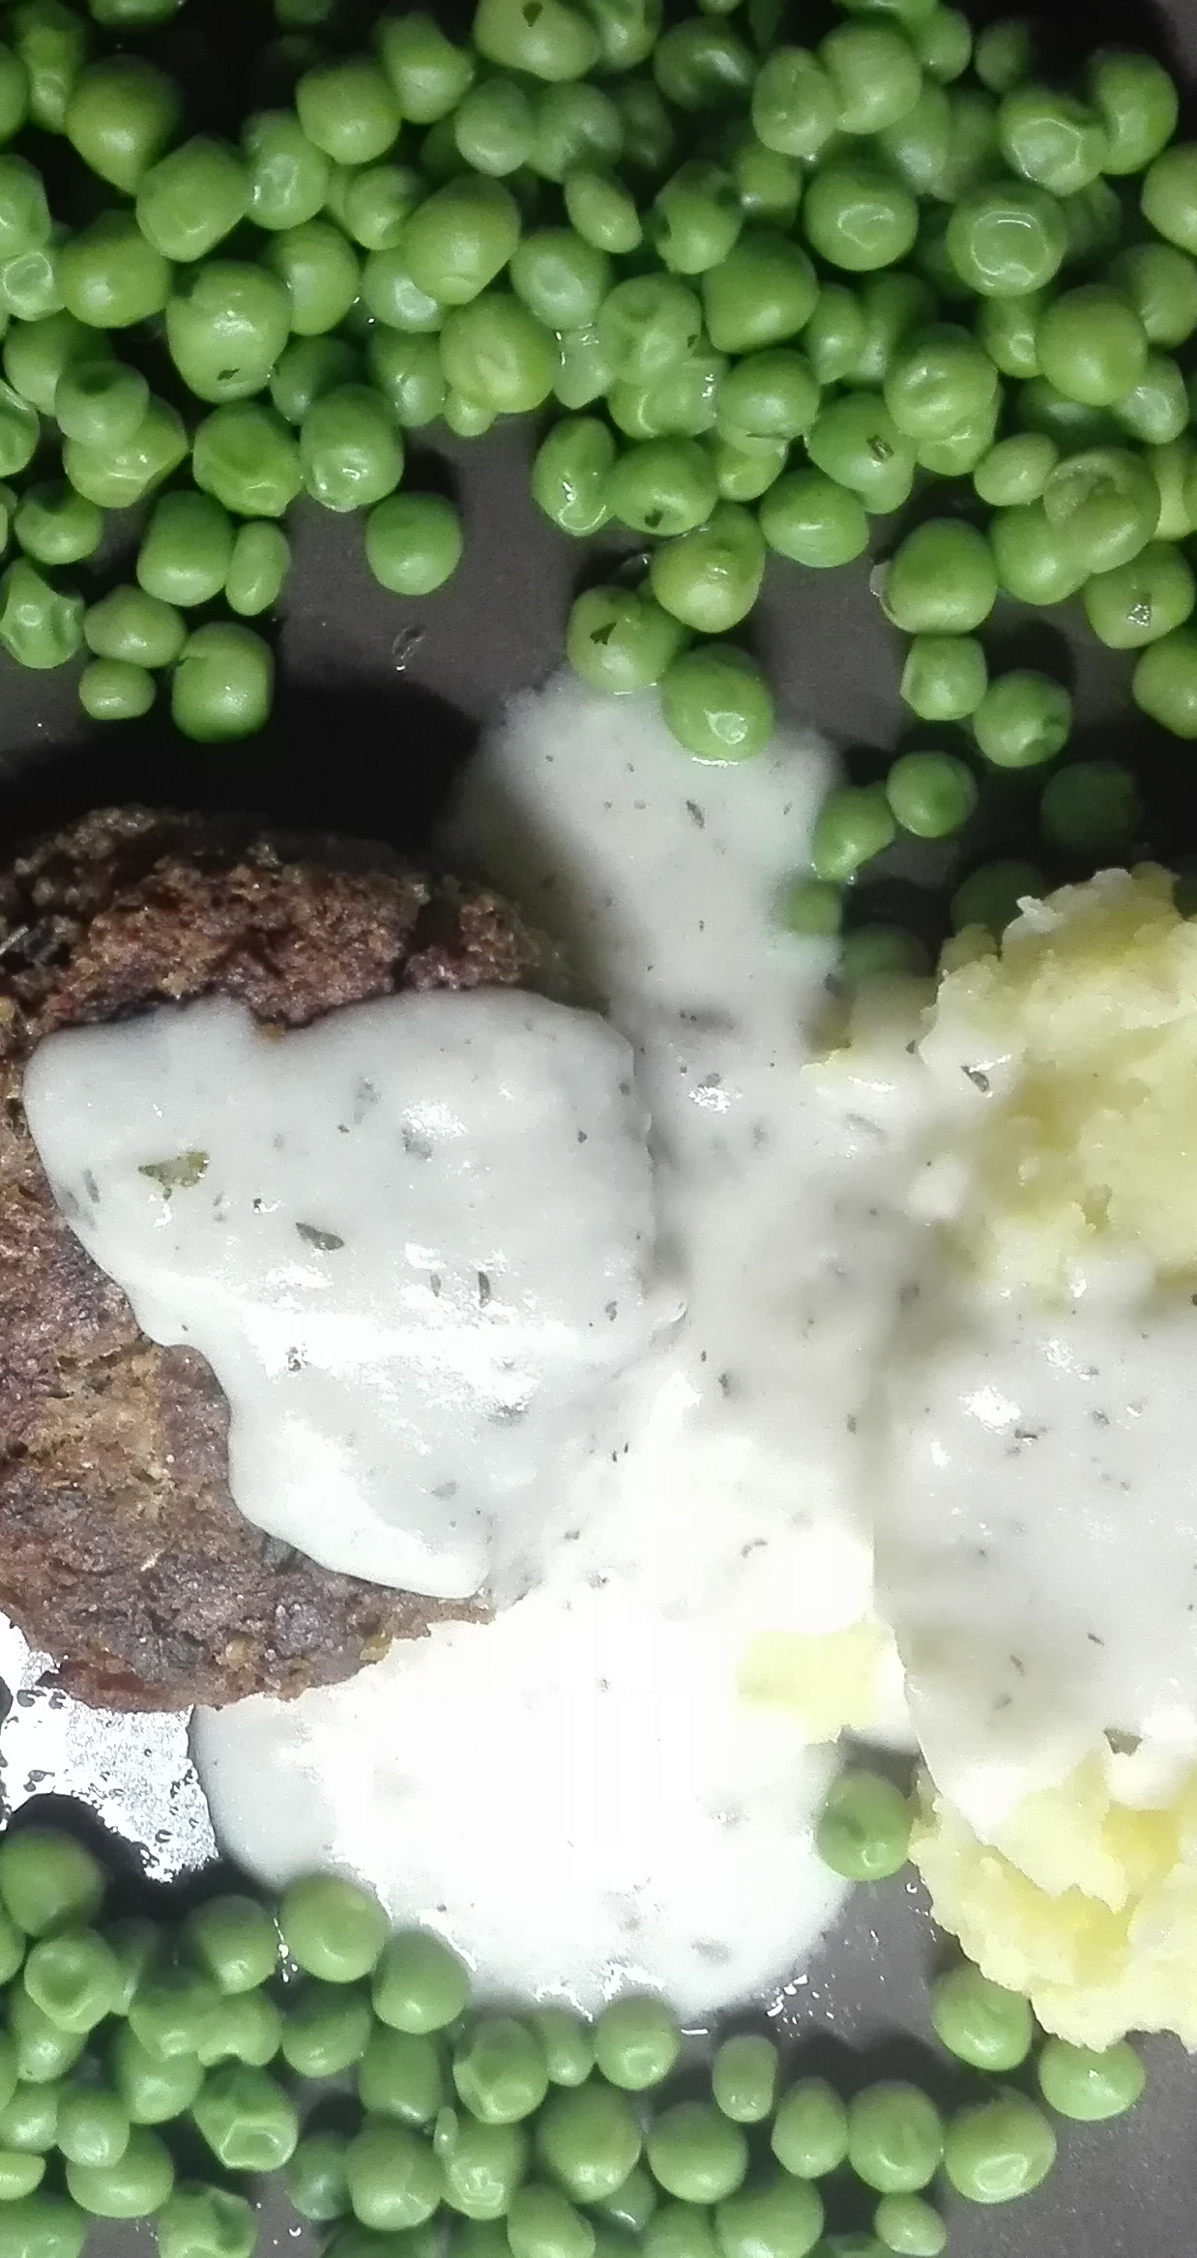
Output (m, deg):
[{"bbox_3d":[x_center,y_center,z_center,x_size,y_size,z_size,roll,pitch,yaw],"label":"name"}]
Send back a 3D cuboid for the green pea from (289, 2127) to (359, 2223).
[{"bbox_3d":[-0.024,0.094,0.259,0.007,0.008,0.008,0,102,-2],"label":"green pea"}]

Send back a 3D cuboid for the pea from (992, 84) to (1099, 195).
[{"bbox_3d":[0.040,-0.088,0.255,0.009,0.009,0.009,0,82,0],"label":"pea"}]

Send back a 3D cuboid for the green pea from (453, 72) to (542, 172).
[{"bbox_3d":[-0.008,-0.078,0.225,0.006,0.007,0.007,0,101,-2],"label":"green pea"}]

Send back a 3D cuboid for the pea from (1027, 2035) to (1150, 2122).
[{"bbox_3d":[0.043,0.083,0.254,0.010,0.009,0.009,0,101,-1],"label":"pea"}]

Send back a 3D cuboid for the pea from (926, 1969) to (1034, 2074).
[{"bbox_3d":[0.035,0.082,0.264,0.009,0.009,0.010,0,101,-2],"label":"pea"}]

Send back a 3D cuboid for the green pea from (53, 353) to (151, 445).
[{"bbox_3d":[-0.042,-0.063,0.247,0.008,0.008,0.008,0,83,-1],"label":"green pea"}]

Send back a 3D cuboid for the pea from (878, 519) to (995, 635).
[{"bbox_3d":[0.027,-0.044,0.229,0.009,0.009,0.009,0,102,-2],"label":"pea"}]

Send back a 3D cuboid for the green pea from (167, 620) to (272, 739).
[{"bbox_3d":[-0.031,-0.037,0.238,0.009,0.009,0.010,0,101,-2],"label":"green pea"}]

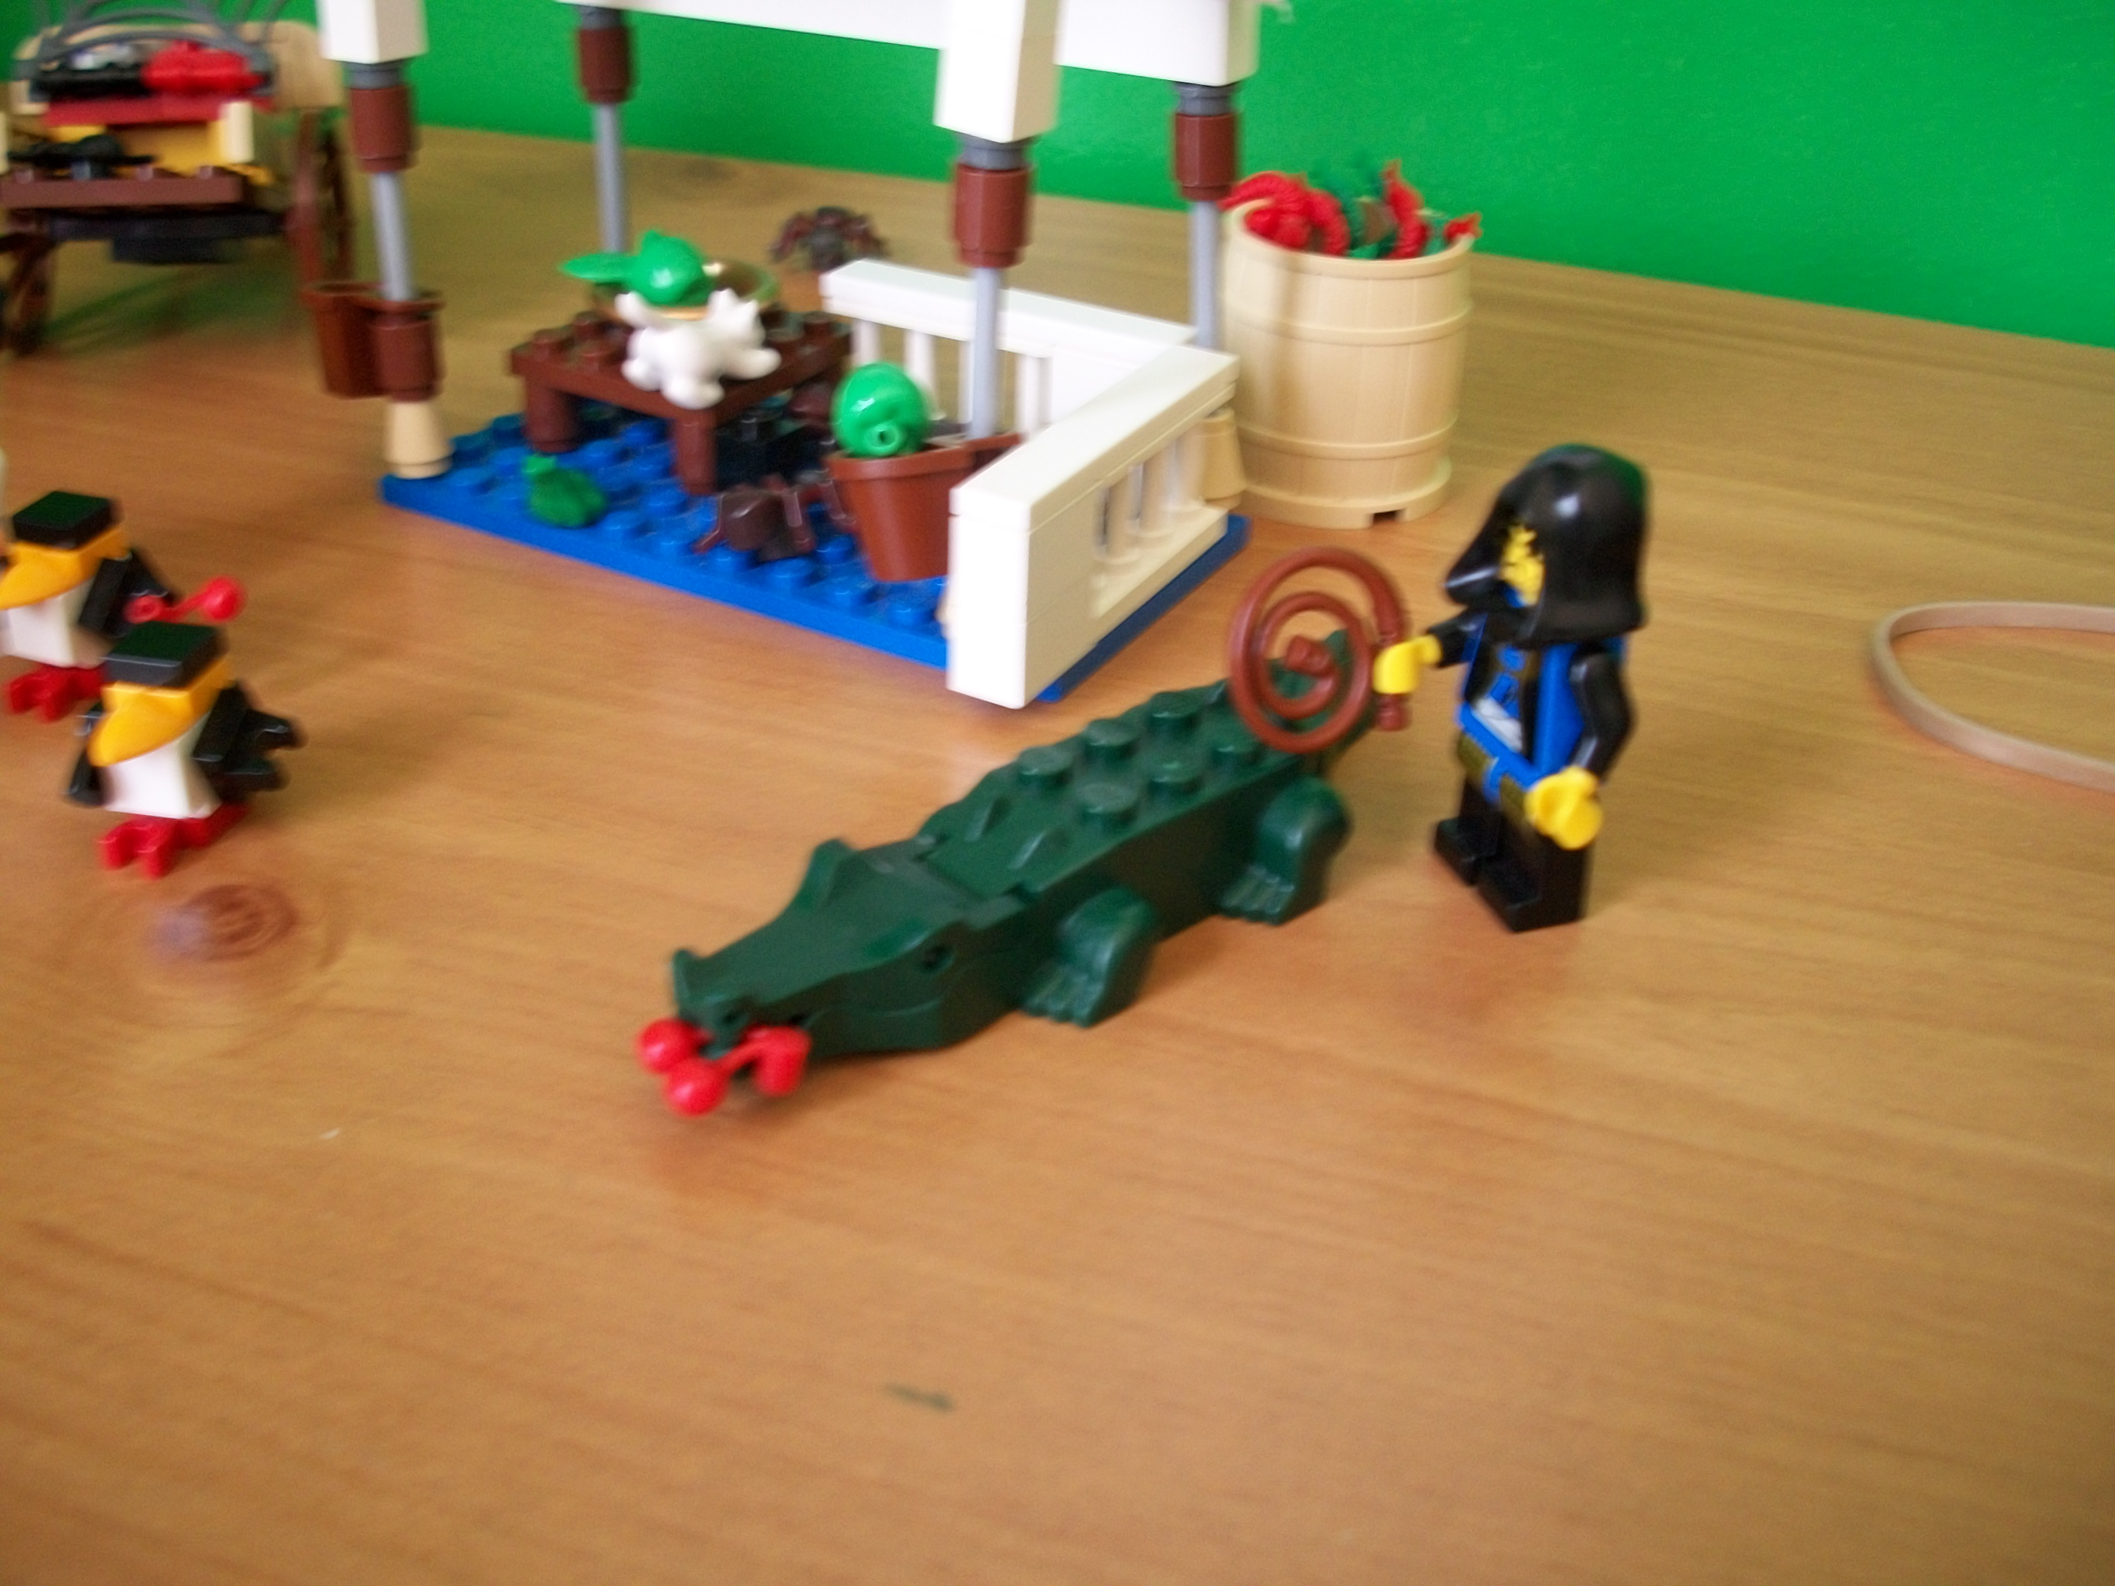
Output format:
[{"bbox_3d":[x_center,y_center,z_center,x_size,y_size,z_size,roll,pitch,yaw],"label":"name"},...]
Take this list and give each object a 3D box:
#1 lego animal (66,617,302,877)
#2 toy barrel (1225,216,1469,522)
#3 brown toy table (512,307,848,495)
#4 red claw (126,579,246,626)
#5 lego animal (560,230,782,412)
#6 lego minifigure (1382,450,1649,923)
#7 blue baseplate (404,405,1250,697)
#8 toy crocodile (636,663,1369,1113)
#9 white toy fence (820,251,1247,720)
[{"bbox_3d":[-0.080,-0.004,0.197,0.024,0.020,0.015,11,33,14],"label":"lego animal"},{"bbox_3d":[0.036,-0.056,0.273,0.032,0.034,0.032,1,32,-1],"label":"toy barrel"},{"bbox_3d":[-0.047,-0.053,0.276,0.032,0.015,0.032,18,35,24],"label":"brown toy table"},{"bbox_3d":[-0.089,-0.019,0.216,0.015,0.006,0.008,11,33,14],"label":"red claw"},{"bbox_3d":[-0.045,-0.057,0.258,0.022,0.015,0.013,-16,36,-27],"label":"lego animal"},{"bbox_3d":[0.042,-0.010,0.192,0.018,0.043,0.024,-9,33,-17],"label":"lego minifigure"},{"bbox_3d":[-0.030,-0.036,0.264,0.096,0.005,0.048,18,35,24],"label":"blue baseplate"},{"bbox_3d":[0.000,0.005,0.189,0.083,0.017,0.026,-23,40,-35],"label":"toy crocodile"},{"bbox_3d":[-0.014,-0.039,0.247,0.056,0.023,0.056,18,35,24],"label":"white toy fence"}]

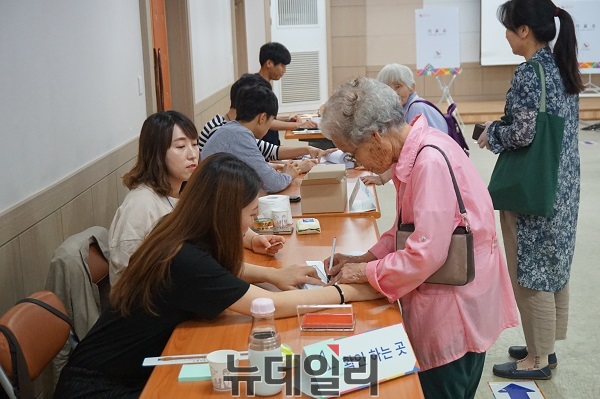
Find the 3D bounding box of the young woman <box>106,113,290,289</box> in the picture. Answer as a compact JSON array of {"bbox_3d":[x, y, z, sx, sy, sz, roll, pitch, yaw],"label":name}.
[{"bbox_3d":[-0.345,0.295,3.033,0.620,1.240,0.500,2,12,20],"label":"young woman"}]

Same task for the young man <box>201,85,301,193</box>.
[{"bbox_3d":[-0.285,0.035,4.255,0.640,1.270,0.520,-4,11,-9],"label":"young man"}]

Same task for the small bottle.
[{"bbox_3d":[-0.074,0.314,1.747,0.072,0.198,0.072,-2,11,2],"label":"small bottle"}]

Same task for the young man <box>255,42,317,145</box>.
[{"bbox_3d":[-0.171,-0.364,5.854,0.620,1.420,0.500,-2,11,0],"label":"young man"}]

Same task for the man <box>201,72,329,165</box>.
[{"bbox_3d":[-0.238,-0.097,4.808,0.750,1.310,0.520,-4,11,-9],"label":"man"}]

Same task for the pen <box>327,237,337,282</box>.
[{"bbox_3d":[0.100,0.189,2.544,0.010,0.142,0.010,8,5,2],"label":"pen"}]

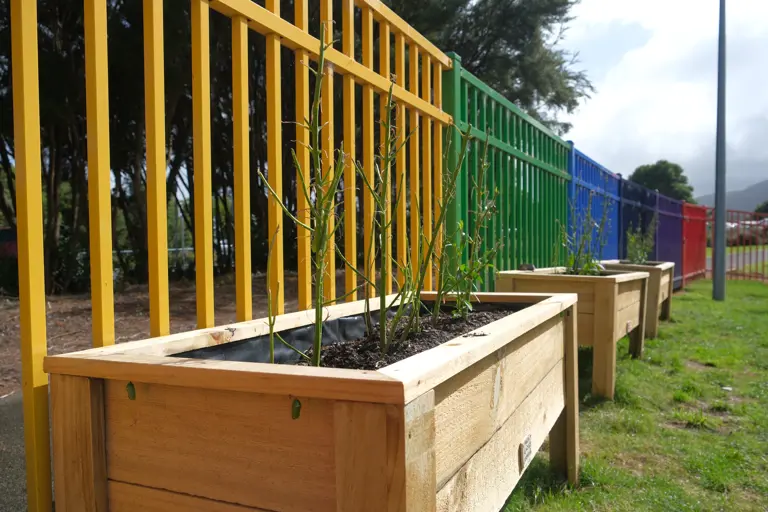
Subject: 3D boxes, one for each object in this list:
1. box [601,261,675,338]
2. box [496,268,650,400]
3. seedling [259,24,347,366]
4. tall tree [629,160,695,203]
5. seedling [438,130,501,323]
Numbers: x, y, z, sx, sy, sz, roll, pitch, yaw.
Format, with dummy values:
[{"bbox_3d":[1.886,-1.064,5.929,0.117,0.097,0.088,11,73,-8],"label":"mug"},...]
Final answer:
[{"bbox_3d":[2.944,0.459,6.796,0.723,0.724,1.590,3,3,31],"label":"box"},{"bbox_3d":[1.428,0.482,4.184,0.723,0.710,1.590,1,0,31],"label":"box"},{"bbox_3d":[-0.175,-0.129,1.238,0.189,0.737,0.200,0,2,0],"label":"seedling"},{"bbox_3d":[21.680,-3.981,45.000,5.900,6.959,5.700,0,2,26],"label":"tall tree"},{"bbox_3d":[0.308,-0.102,2.052,0.228,0.663,0.220,0,2,0],"label":"seedling"}]

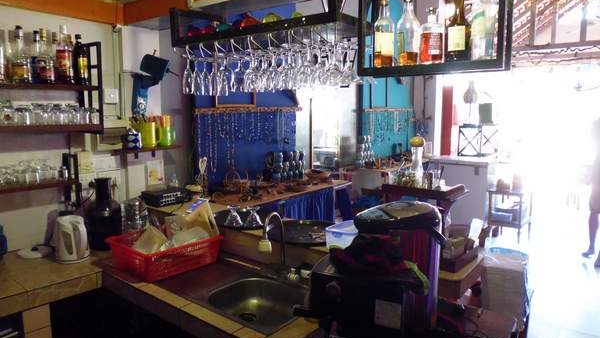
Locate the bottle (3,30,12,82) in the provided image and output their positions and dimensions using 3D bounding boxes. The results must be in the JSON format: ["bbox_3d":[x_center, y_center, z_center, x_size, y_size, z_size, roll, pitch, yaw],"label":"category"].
[{"bbox_3d":[-1.452,-0.553,2.071,0.072,0.259,0.072,6,10,38],"label":"bottle"}]

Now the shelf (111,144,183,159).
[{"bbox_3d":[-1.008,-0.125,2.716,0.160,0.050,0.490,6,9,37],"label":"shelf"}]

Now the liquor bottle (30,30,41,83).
[{"bbox_3d":[-1.369,-0.579,2.173,0.068,0.270,0.068,6,10,38],"label":"liquor bottle"}]

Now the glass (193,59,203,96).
[{"bbox_3d":[-0.558,-0.499,2.274,0.054,0.203,0.054,6,10,38],"label":"glass"}]

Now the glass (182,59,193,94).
[{"bbox_3d":[-0.601,-0.504,2.242,0.062,0.200,0.062,6,9,37],"label":"glass"}]

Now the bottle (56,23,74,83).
[{"bbox_3d":[-1.235,-0.598,2.193,0.082,0.300,0.080,-1,8,-17],"label":"bottle"}]

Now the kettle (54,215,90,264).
[{"bbox_3d":[-1.155,0.341,2.109,0.190,0.230,0.155,4,8,23],"label":"kettle"}]

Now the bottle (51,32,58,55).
[{"bbox_3d":[-1.318,-0.593,2.251,0.075,0.275,0.075,-3,8,-25],"label":"bottle"}]

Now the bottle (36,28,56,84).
[{"bbox_3d":[-1.315,-0.580,2.160,0.078,0.278,0.080,6,10,38],"label":"bottle"}]

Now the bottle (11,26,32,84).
[{"bbox_3d":[-1.362,-0.555,2.034,0.088,0.272,0.082,-2,8,-22],"label":"bottle"}]

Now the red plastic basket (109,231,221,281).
[{"bbox_3d":[-0.659,0.398,2.053,0.340,0.136,0.406,7,10,42],"label":"red plastic basket"}]

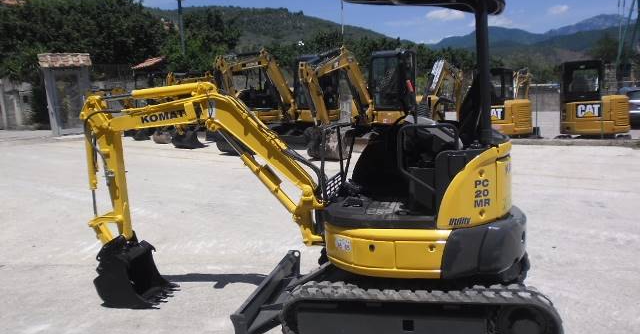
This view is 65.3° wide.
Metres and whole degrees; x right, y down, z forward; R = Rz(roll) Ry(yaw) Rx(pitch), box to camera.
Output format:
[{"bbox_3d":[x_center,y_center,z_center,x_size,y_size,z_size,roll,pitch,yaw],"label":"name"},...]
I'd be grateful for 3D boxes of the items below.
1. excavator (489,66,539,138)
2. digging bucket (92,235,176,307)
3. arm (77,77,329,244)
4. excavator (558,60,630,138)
[{"bbox_3d":[6.010,-1.875,16.000,1.850,2.600,3.900,0,8,25],"label":"excavator"},{"bbox_3d":[-1.541,0.844,4.227,0.580,0.530,0.450,0,9,9],"label":"digging bucket"},{"bbox_3d":[-1.021,0.001,4.284,2.100,1.430,0.310,-1,8,12],"label":"arm"},{"bbox_3d":[7.388,-1.743,14.190,1.850,2.500,3.100,0,9,14],"label":"excavator"}]

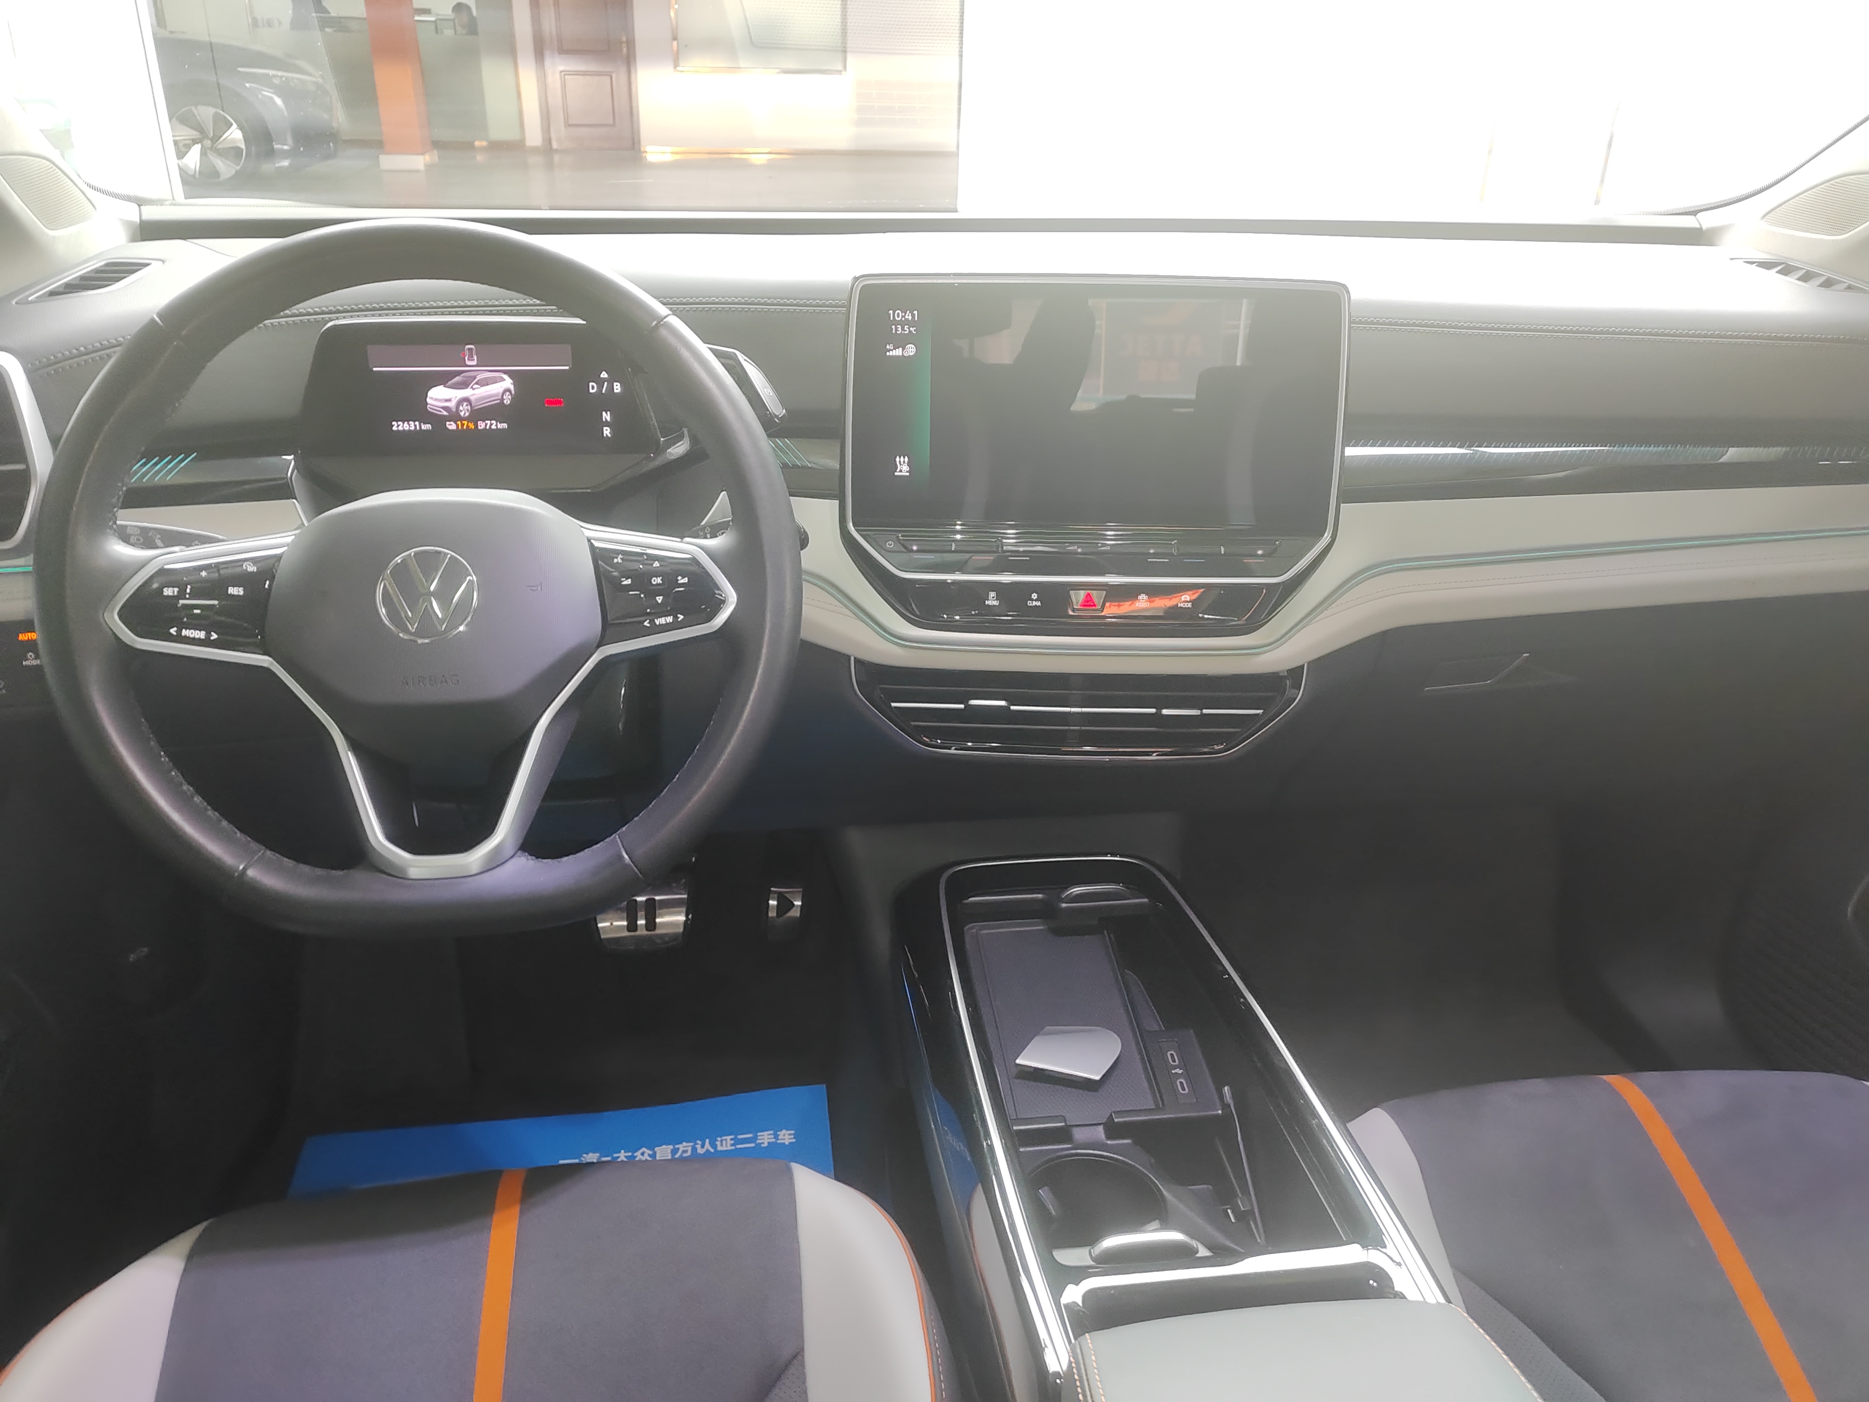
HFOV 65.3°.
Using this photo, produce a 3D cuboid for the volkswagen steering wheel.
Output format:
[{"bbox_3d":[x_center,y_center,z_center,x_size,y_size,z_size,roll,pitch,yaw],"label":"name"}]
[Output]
[{"bbox_3d":[-0.258,-0.064,0.765,0.372,0.362,0.085,-3,-2,-10],"label":"volkswagen steering wheel"}]

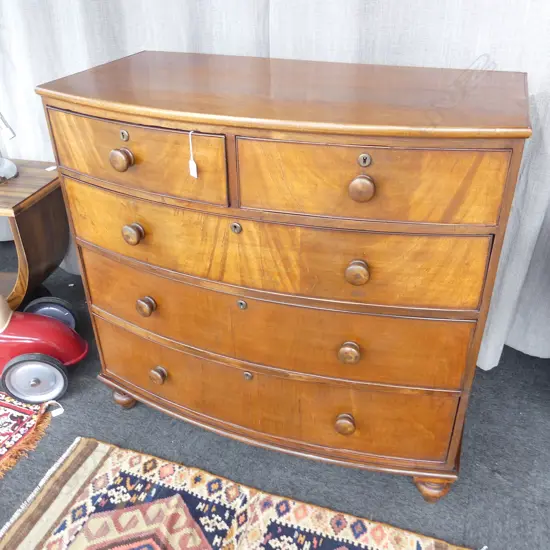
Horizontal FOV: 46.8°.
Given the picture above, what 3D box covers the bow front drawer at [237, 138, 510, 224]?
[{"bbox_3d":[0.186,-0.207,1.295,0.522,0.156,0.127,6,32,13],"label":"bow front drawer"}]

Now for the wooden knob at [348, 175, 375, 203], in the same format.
[{"bbox_3d":[0.168,-0.169,1.225,0.051,0.051,0.039,5,32,11],"label":"wooden knob"}]

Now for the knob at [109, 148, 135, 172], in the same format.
[{"bbox_3d":[-0.340,-0.255,1.409,0.051,0.051,0.039,16,35,27],"label":"knob"}]

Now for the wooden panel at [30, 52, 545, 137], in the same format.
[{"bbox_3d":[0.014,-0.424,1.475,1.085,0.024,0.561,10,33,19],"label":"wooden panel"}]

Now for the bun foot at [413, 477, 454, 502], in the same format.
[{"bbox_3d":[0.403,0.540,1.601,0.090,0.073,0.090,10,33,19],"label":"bun foot"}]

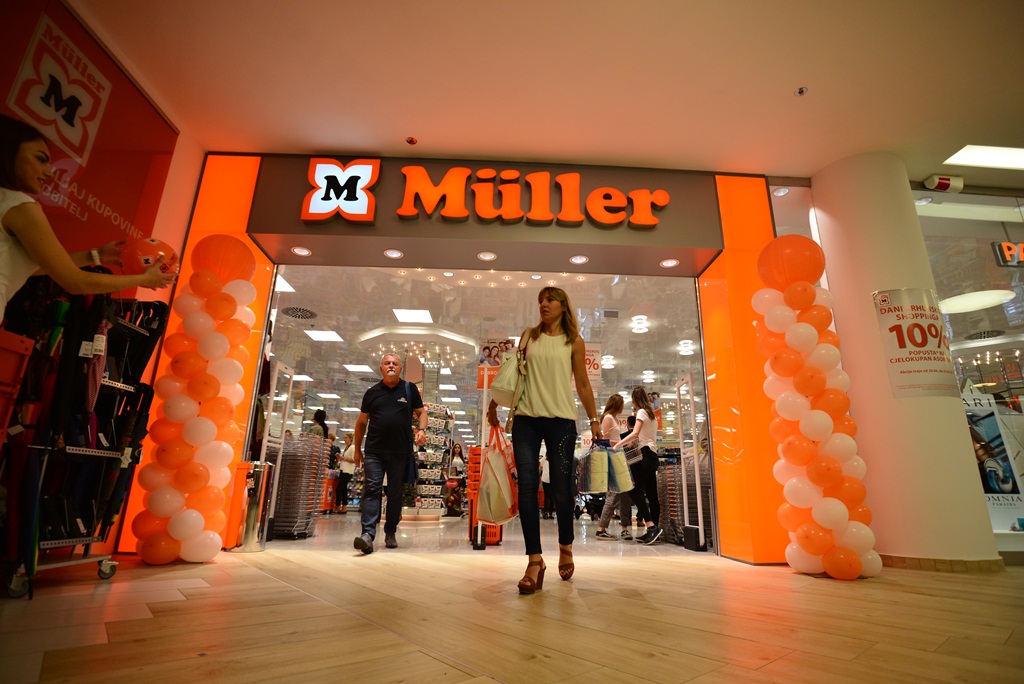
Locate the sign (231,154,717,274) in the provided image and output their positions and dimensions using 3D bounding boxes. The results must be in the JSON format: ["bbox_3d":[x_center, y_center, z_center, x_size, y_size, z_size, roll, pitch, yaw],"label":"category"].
[{"bbox_3d":[-0.216,-1.220,4.836,4.390,0.810,0.680,2,-17,-2],"label":"sign"}]

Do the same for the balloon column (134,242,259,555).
[{"bbox_3d":[-2.310,0.297,3.645,0.555,2.475,0.555,2,-17,-2],"label":"balloon column"}]

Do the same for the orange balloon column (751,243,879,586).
[{"bbox_3d":[2.195,0.372,3.617,0.560,2.535,0.560,2,-17,-2],"label":"orange balloon column"}]

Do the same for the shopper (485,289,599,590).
[{"bbox_3d":[0.194,0.515,2.926,0.660,1.765,0.560,-1,-17,10],"label":"shopper"}]

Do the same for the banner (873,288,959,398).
[{"bbox_3d":[3.468,-0.004,4.089,0.570,0.950,0.120,1,-17,3],"label":"banner"}]

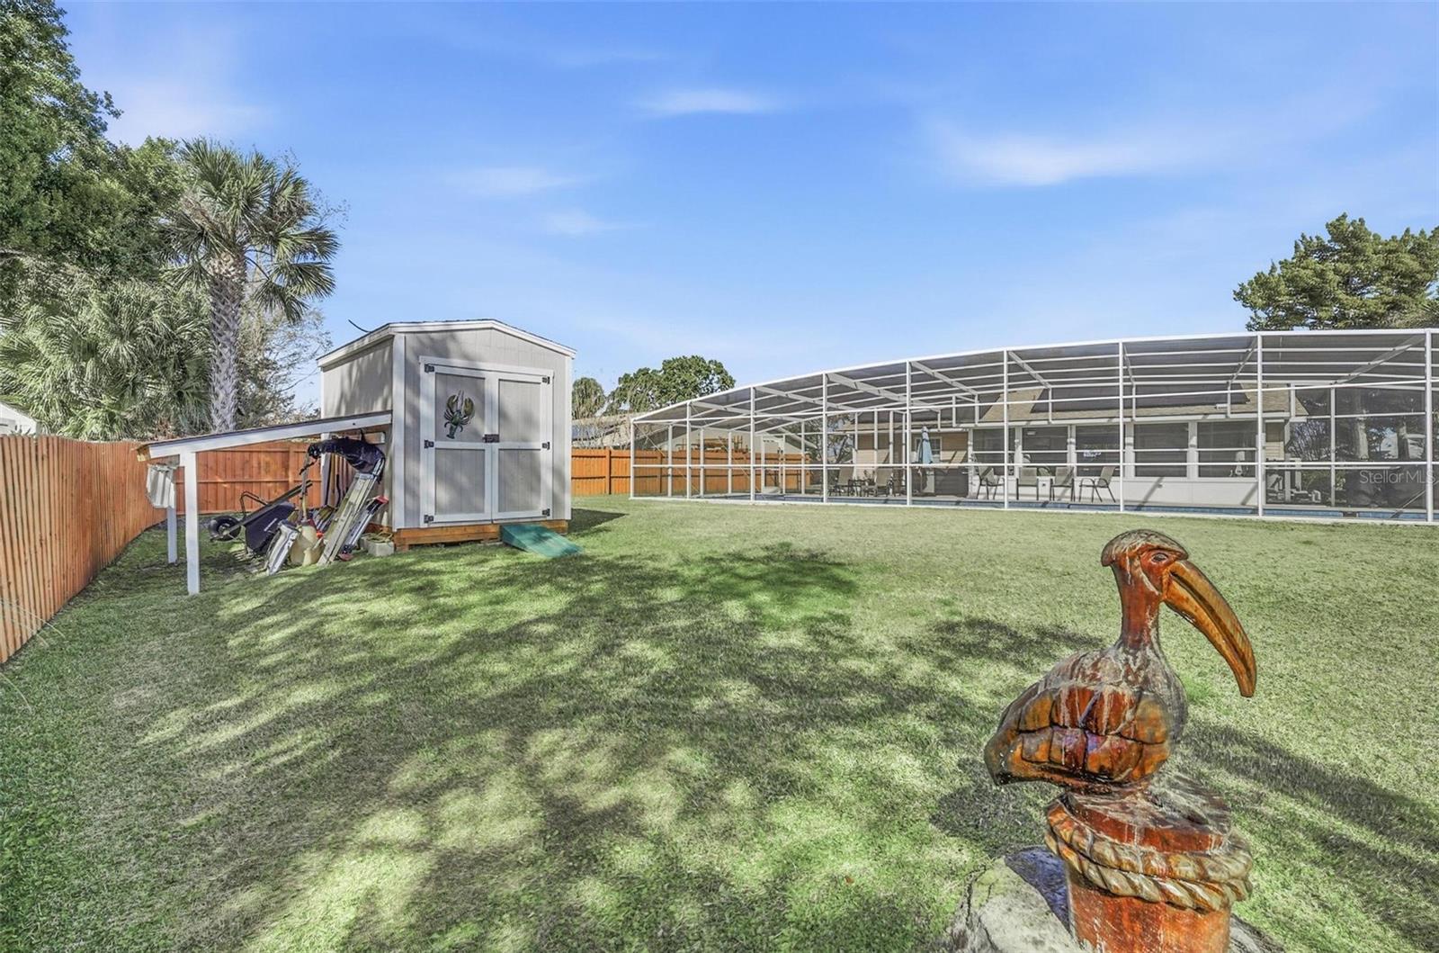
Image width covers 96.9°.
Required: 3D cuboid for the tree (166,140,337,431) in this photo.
[{"bbox_3d":[-12.750,-4.100,17.600,3.800,10.100,3.800,-1,1,-36],"label":"tree"}]

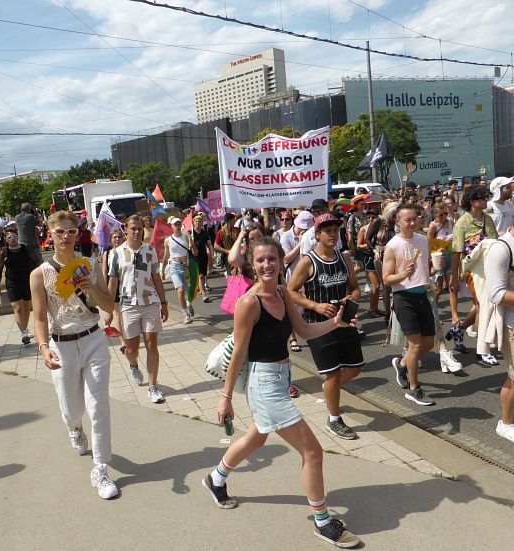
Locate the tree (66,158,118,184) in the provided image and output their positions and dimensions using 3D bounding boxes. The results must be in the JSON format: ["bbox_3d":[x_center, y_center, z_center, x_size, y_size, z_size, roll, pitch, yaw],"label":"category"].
[{"bbox_3d":[-31.734,-16.239,100.927,10.200,13.660,9.500,-7,8,-17],"label":"tree"}]

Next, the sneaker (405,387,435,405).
[{"bbox_3d":[1.410,1.043,4.426,0.107,0.115,0.292,-11,11,-34],"label":"sneaker"}]

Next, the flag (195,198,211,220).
[{"bbox_3d":[-1.285,-1.556,12.000,0.420,0.520,0.120,-5,7,-3],"label":"flag"}]

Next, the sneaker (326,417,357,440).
[{"bbox_3d":[0.658,1.199,3.989,0.110,0.120,0.290,-10,9,-35],"label":"sneaker"}]

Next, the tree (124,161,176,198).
[{"bbox_3d":[-15.255,-11.698,75.652,8.000,10.600,8.000,-5,7,0],"label":"tree"}]

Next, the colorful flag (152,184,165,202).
[{"bbox_3d":[-2.322,-1.933,12.000,0.330,0.450,0.120,-7,9,-10],"label":"colorful flag"}]

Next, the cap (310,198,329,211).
[{"bbox_3d":[0.786,-0.893,6.400,0.190,0.140,0.260,-7,9,-12],"label":"cap"}]

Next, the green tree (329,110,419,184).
[{"bbox_3d":[11.881,-10.902,50.659,8.800,10.700,8.500,-5,7,0],"label":"green tree"}]

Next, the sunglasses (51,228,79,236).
[{"bbox_3d":[-1.230,-0.276,3.270,0.150,0.052,0.150,-9,10,-26],"label":"sunglasses"}]

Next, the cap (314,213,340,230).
[{"bbox_3d":[0.554,-0.412,3.920,0.190,0.130,0.260,-8,9,-25],"label":"cap"}]

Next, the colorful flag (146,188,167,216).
[{"bbox_3d":[-2.554,-1.864,13.000,0.520,0.720,0.220,-6,8,-11],"label":"colorful flag"}]

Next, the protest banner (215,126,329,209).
[{"bbox_3d":[0.248,-1.837,8.700,1.950,1.360,0.150,-3,7,-6],"label":"protest banner"}]

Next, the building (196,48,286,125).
[{"bbox_3d":[-9.753,-100.432,355.173,64.000,95.000,27.000,2,11,38],"label":"building"}]

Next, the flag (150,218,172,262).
[{"bbox_3d":[-1.557,-0.571,8.300,0.420,0.750,0.150,-6,9,-5],"label":"flag"}]

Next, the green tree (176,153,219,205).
[{"bbox_3d":[-8.375,-13.194,71.578,6.600,9.400,6.600,-5,9,0],"label":"green tree"}]

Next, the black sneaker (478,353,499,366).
[{"bbox_3d":[2.342,0.846,5.182,0.105,0.110,0.280,-9,10,-25],"label":"black sneaker"}]

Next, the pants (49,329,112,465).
[{"bbox_3d":[-1.310,0.884,3.780,0.420,0.920,0.750,-7,8,-21],"label":"pants"}]

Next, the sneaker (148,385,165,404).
[{"bbox_3d":[-1.010,1.200,5.092,0.110,0.120,0.290,-9,8,-28],"label":"sneaker"}]

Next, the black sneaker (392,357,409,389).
[{"bbox_3d":[1.355,0.896,4.725,0.107,0.290,0.115,-9,-17,-26],"label":"black sneaker"}]

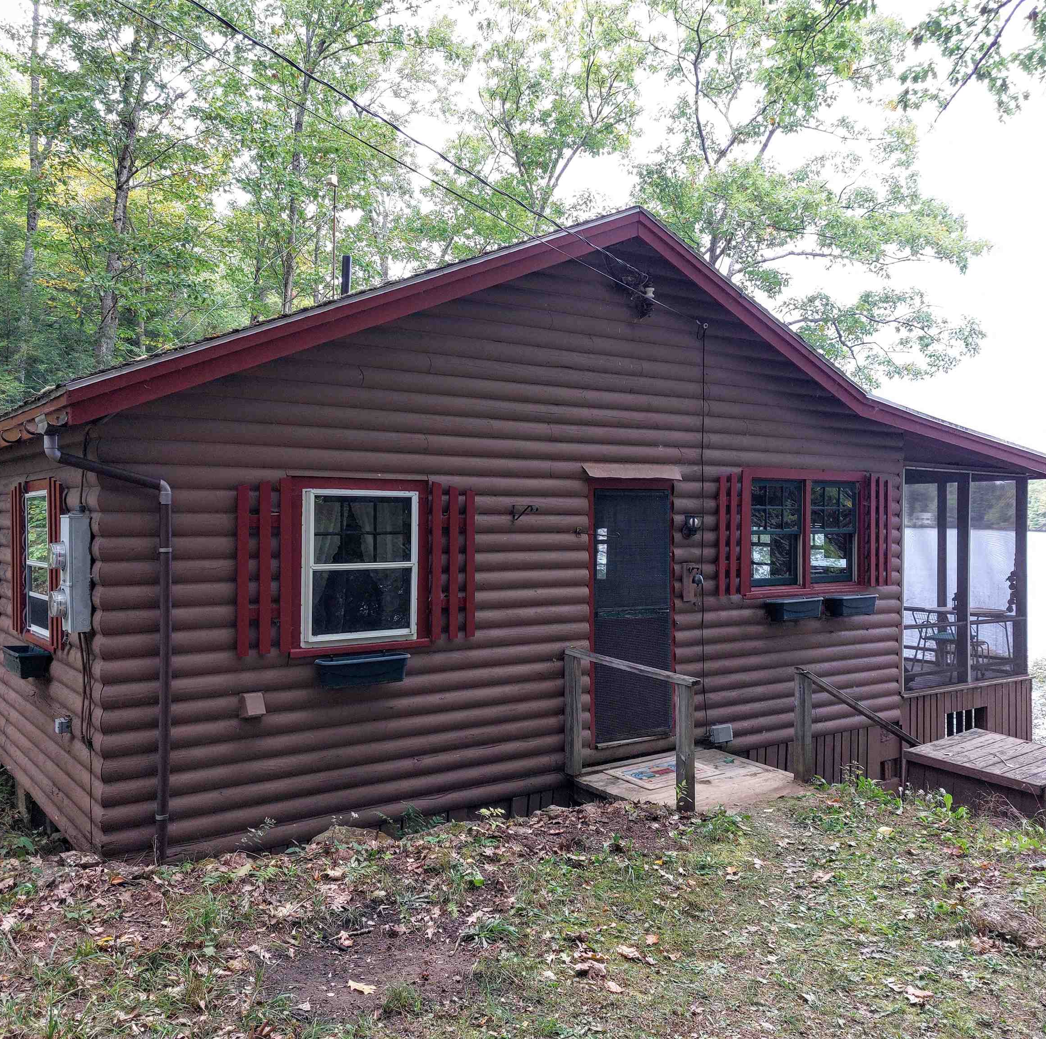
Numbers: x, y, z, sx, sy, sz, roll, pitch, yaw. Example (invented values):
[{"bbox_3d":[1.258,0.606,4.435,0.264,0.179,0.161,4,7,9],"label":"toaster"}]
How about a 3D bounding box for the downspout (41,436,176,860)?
[{"bbox_3d":[-2.205,0.720,5.140,0.650,2.357,0.080,0,-1,-37],"label":"downspout"}]

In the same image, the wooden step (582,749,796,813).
[{"bbox_3d":[1.182,1.970,7.122,1.550,0.120,0.950,0,-1,-37],"label":"wooden step"}]

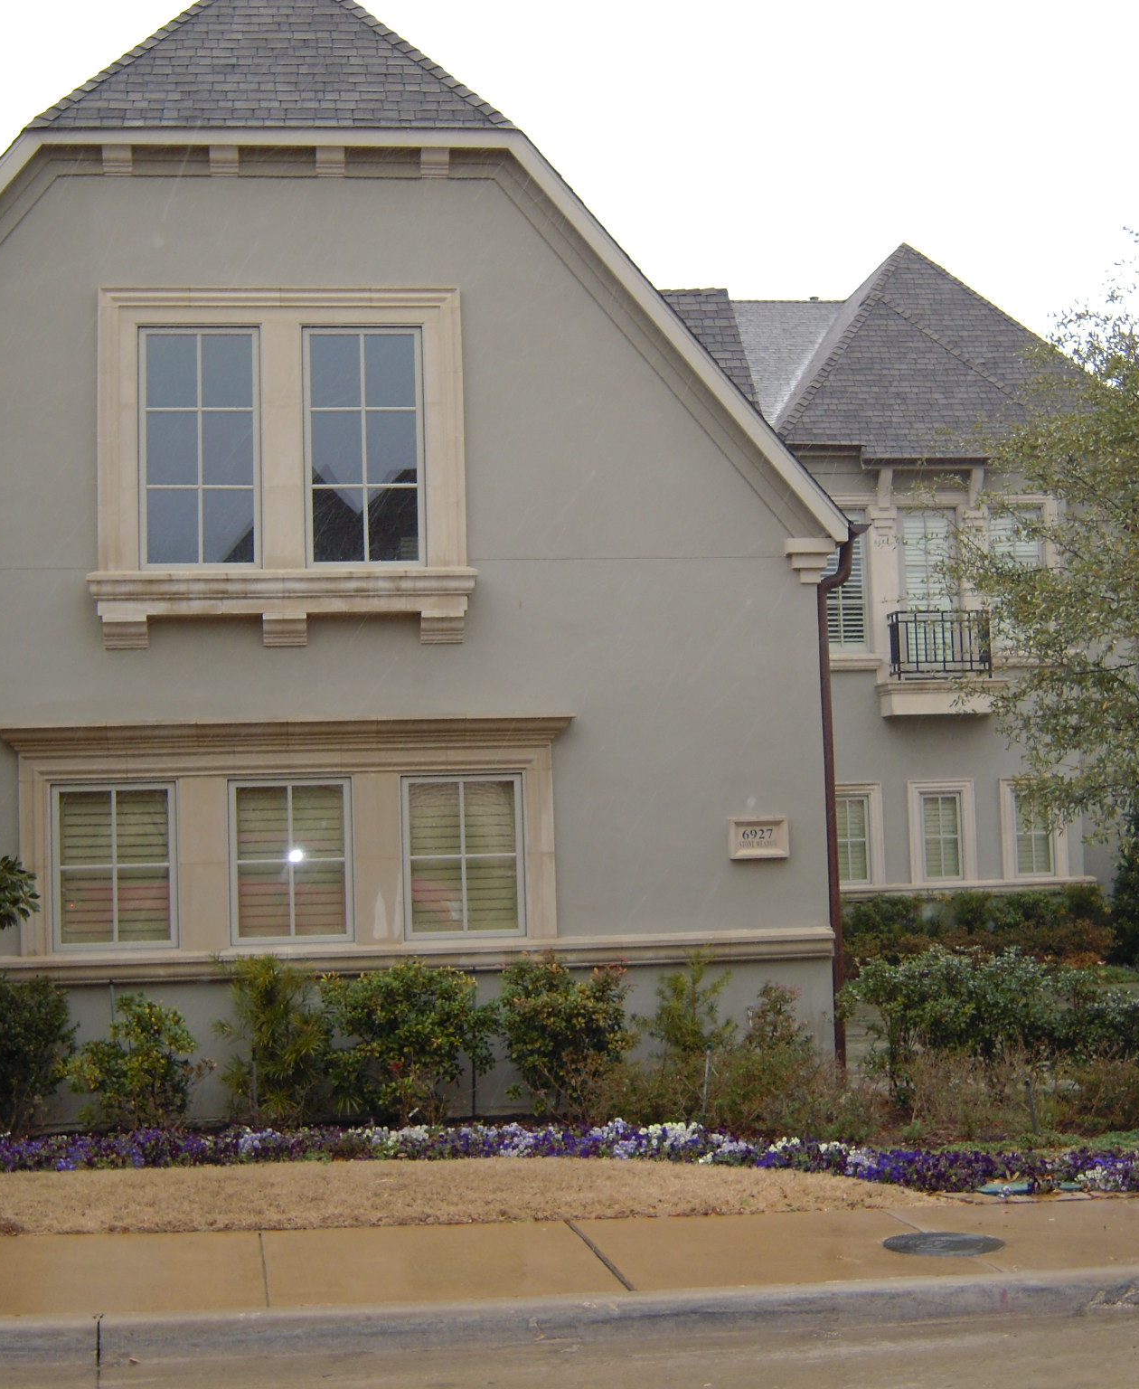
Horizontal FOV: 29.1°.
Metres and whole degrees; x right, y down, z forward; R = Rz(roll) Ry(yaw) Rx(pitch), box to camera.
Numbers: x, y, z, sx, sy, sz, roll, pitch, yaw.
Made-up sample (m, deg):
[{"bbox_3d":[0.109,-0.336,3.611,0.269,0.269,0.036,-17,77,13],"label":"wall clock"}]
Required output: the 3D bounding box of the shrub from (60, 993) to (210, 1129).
[{"bbox_3d":[-2.977,2.536,15.054,1.006,0.983,0.850,-1,-4,-7],"label":"shrub"}]

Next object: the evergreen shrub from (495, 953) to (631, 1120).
[{"bbox_3d":[-0.044,2.393,15.419,0.962,1.148,0.900,-1,-4,-7],"label":"evergreen shrub"}]

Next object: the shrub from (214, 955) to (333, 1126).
[{"bbox_3d":[-2.052,2.414,15.226,0.816,1.195,0.750,-1,-4,-7],"label":"shrub"}]

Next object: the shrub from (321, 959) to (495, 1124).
[{"bbox_3d":[-1.121,2.417,15.287,1.207,1.146,1.000,-1,-4,-7],"label":"shrub"}]

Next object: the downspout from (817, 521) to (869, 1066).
[{"bbox_3d":[2.110,0.808,16.477,0.359,4.224,0.130,-1,-4,-7],"label":"downspout"}]

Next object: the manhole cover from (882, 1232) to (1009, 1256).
[{"bbox_3d":[1.769,2.614,10.370,0.585,0.030,0.585,-1,-4,-7],"label":"manhole cover"}]

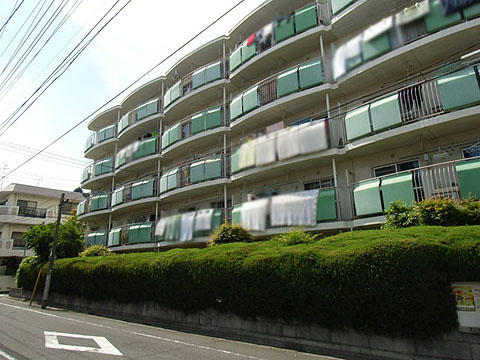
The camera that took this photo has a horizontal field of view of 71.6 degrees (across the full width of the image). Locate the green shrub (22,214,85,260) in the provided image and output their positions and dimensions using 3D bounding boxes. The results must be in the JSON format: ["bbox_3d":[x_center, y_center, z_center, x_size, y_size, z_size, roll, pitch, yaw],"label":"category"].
[{"bbox_3d":[-13.094,4.232,23.324,4.000,3.700,3.800,-14,-19,41],"label":"green shrub"}]

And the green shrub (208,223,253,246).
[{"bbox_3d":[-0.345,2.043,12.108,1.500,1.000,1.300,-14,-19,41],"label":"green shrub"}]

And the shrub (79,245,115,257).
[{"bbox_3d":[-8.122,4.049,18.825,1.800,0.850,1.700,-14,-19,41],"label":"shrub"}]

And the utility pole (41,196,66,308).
[{"bbox_3d":[-9.369,3.440,16.739,0.270,5.670,0.270,-13,-21,41],"label":"utility pole"}]

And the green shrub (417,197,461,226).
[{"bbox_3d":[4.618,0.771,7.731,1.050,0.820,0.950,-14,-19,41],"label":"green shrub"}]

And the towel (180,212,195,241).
[{"bbox_3d":[-2.665,2.360,16.894,1.050,1.400,0.150,-14,-19,41],"label":"towel"}]

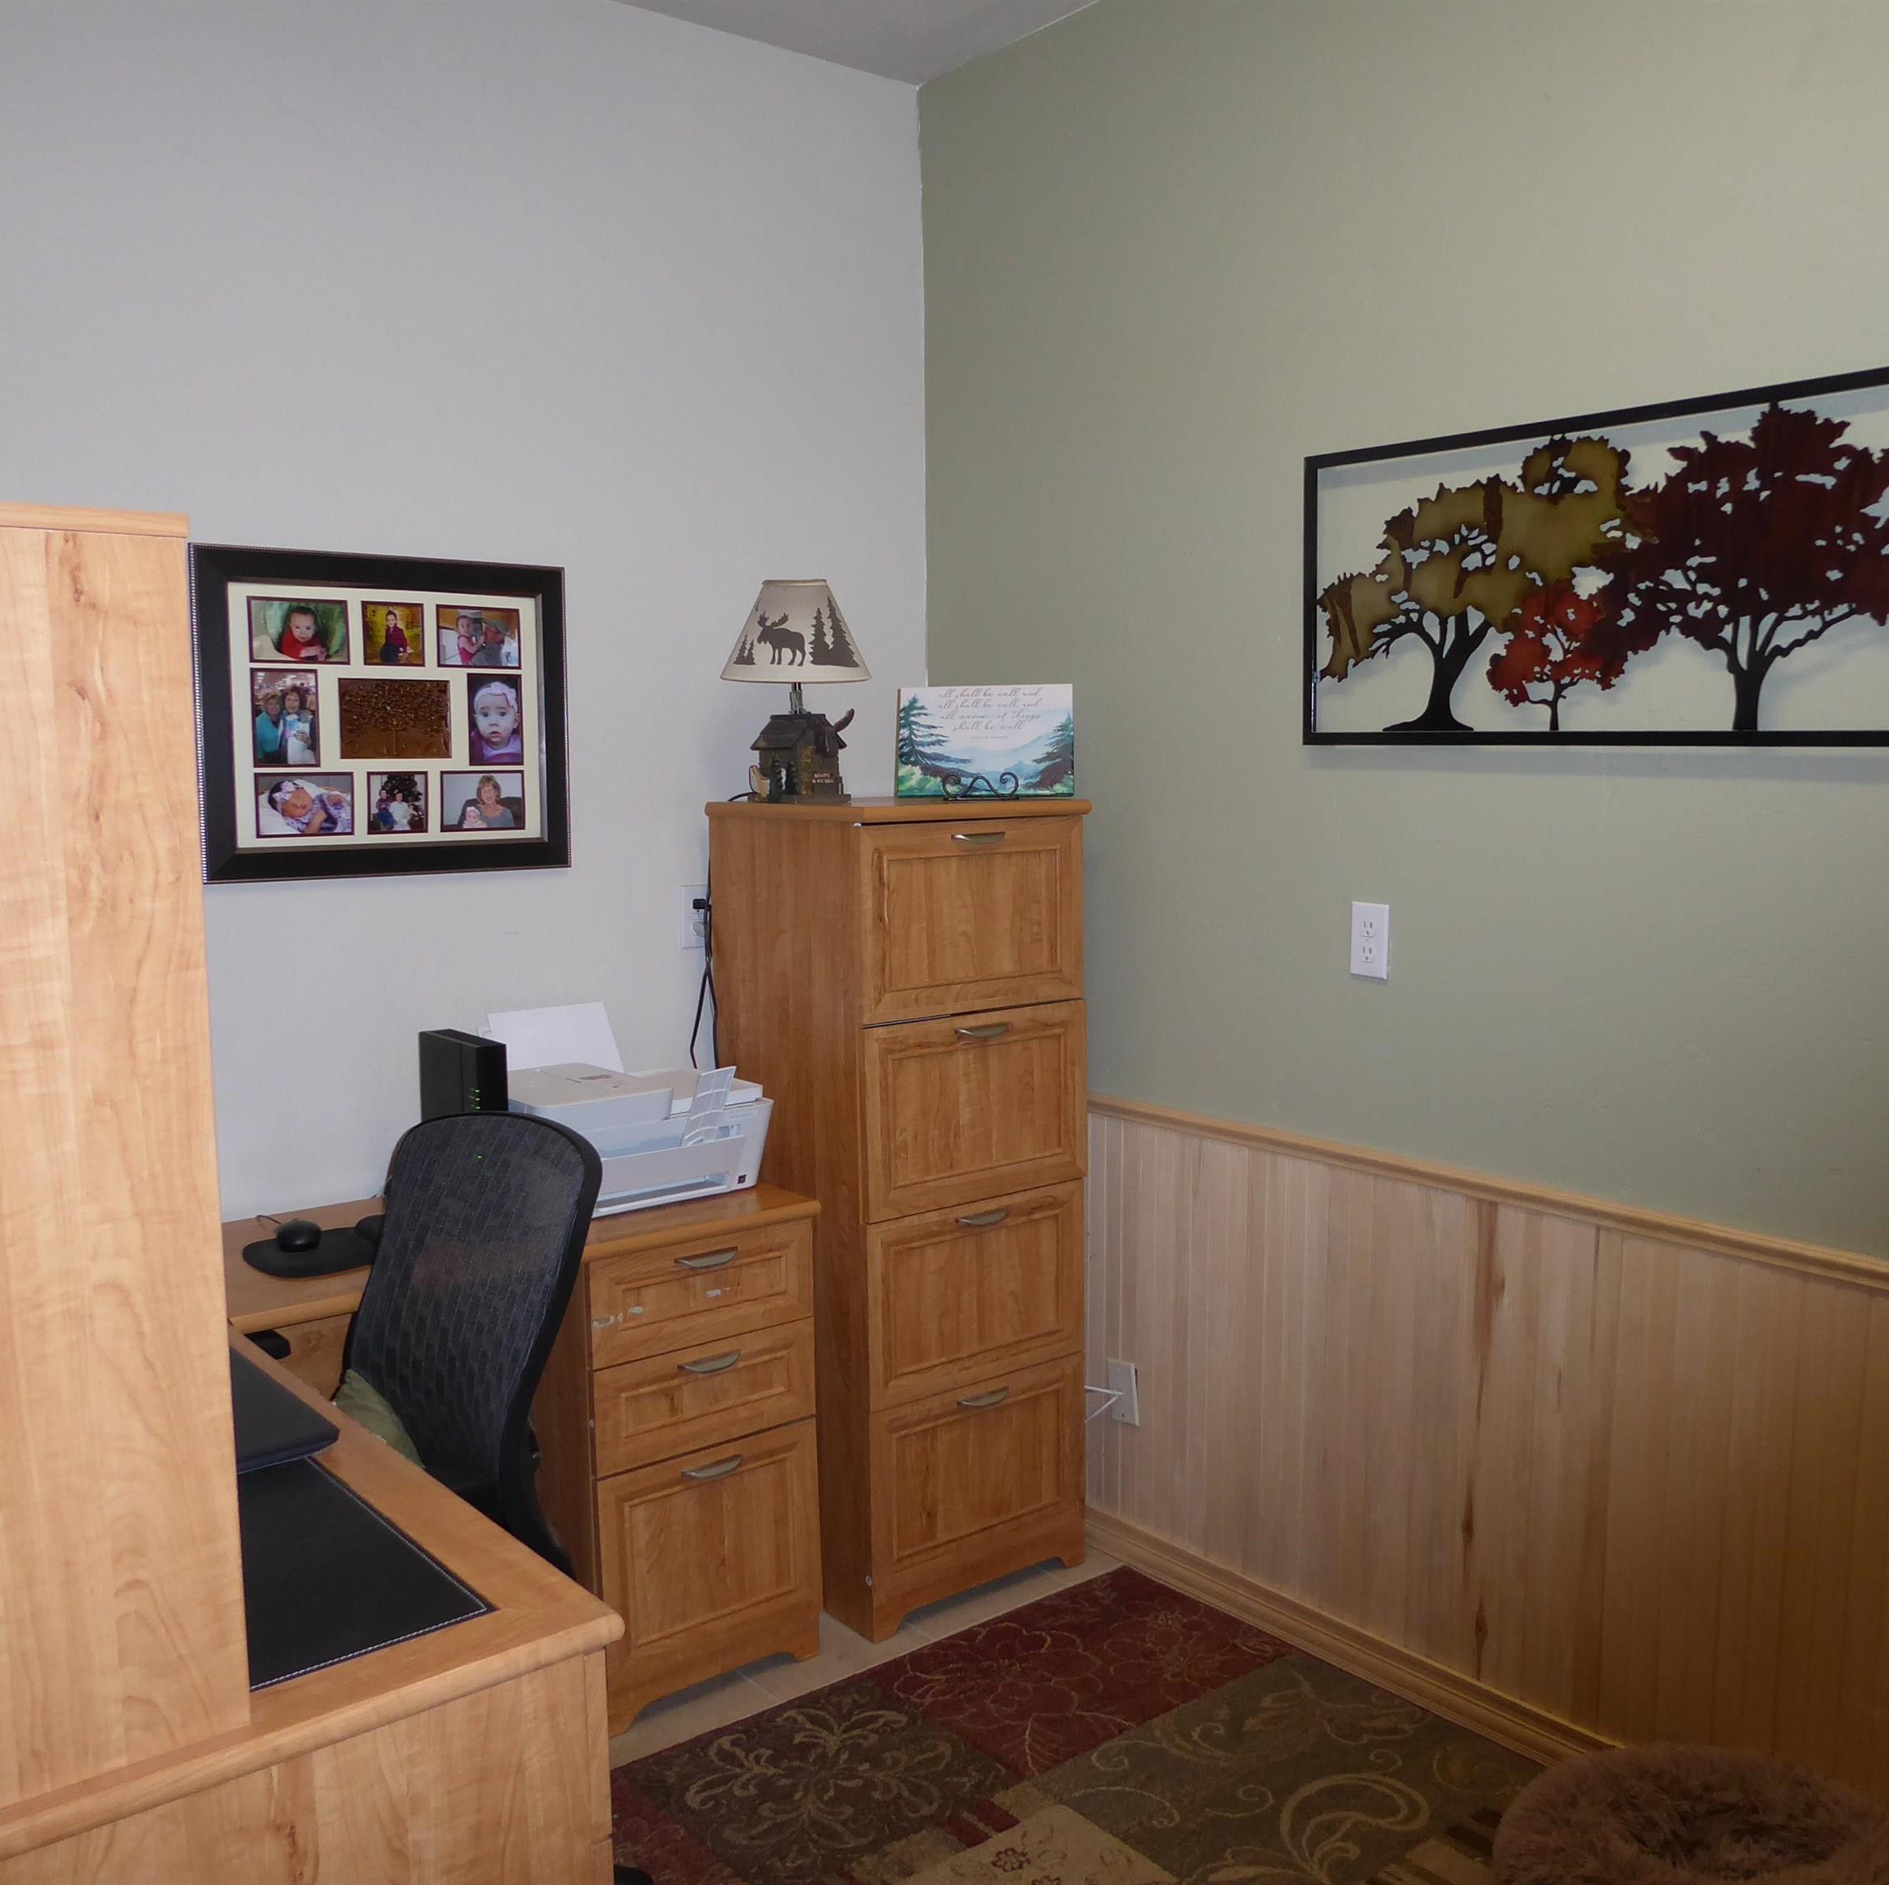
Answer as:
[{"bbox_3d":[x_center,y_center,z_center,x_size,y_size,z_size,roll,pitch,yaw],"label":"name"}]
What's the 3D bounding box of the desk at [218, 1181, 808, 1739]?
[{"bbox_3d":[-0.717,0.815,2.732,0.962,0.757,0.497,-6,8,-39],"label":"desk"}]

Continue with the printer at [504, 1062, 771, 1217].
[{"bbox_3d":[-0.543,0.314,2.922,0.425,0.195,0.310,-6,8,-39],"label":"printer"}]

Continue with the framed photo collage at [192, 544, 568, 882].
[{"bbox_3d":[-0.881,-0.364,2.793,0.602,0.504,0.025,-6,8,-39],"label":"framed photo collage"}]

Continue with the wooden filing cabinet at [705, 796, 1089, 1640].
[{"bbox_3d":[-0.082,0.446,3.146,0.484,1.390,0.473,-6,8,-39],"label":"wooden filing cabinet"}]

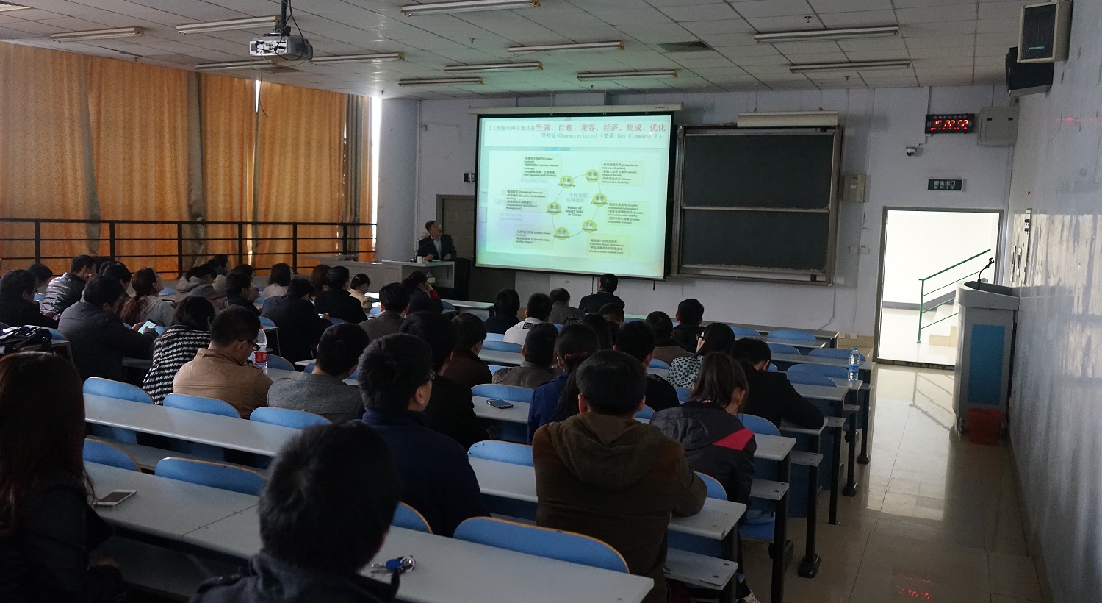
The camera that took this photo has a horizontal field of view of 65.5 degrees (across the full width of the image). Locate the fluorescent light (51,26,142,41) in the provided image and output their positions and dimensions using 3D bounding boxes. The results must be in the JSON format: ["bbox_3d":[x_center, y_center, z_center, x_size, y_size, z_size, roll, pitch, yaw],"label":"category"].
[{"bbox_3d":[-4.822,-2.804,9.079,1.240,0.068,0.110,5,7,25],"label":"fluorescent light"}]

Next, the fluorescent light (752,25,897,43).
[{"bbox_3d":[2.488,-2.423,7.798,1.240,0.070,0.130,5,7,25],"label":"fluorescent light"}]

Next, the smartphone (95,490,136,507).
[{"bbox_3d":[-1.162,0.527,2.286,0.059,0.009,0.114,2,6,0],"label":"smartphone"}]

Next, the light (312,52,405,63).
[{"bbox_3d":[-2.233,-2.789,9.899,1.260,0.068,0.115,5,7,25],"label":"light"}]

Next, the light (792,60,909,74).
[{"bbox_3d":[3.258,-2.573,9.396,1.240,0.070,0.130,5,7,25],"label":"light"}]

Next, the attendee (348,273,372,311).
[{"bbox_3d":[-2.096,0.260,9.394,0.480,1.110,0.700,6,8,37],"label":"attendee"}]

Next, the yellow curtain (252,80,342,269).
[{"bbox_3d":[-3.758,-1.802,12.901,0.160,2.778,1.438,8,9,44],"label":"yellow curtain"}]

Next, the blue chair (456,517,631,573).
[{"bbox_3d":[0.045,0.920,2.292,0.460,0.840,0.460,5,7,25],"label":"blue chair"}]

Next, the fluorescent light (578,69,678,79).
[{"bbox_3d":[0.929,-2.749,10.437,1.250,0.068,0.115,5,7,25],"label":"fluorescent light"}]

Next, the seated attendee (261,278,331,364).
[{"bbox_3d":[-2.268,0.385,7.628,0.570,1.180,0.740,5,7,30],"label":"seated attendee"}]

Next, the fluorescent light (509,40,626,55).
[{"bbox_3d":[0.137,-2.610,8.847,1.250,0.070,0.130,5,7,25],"label":"fluorescent light"}]

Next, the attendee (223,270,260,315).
[{"bbox_3d":[-2.900,0.264,8.161,0.500,1.200,0.700,5,7,25],"label":"attendee"}]

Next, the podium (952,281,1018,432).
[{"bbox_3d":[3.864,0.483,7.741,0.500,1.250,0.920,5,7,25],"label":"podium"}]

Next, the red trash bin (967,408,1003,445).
[{"bbox_3d":[3.730,1.081,7.381,0.295,0.270,0.295,5,7,25],"label":"red trash bin"}]

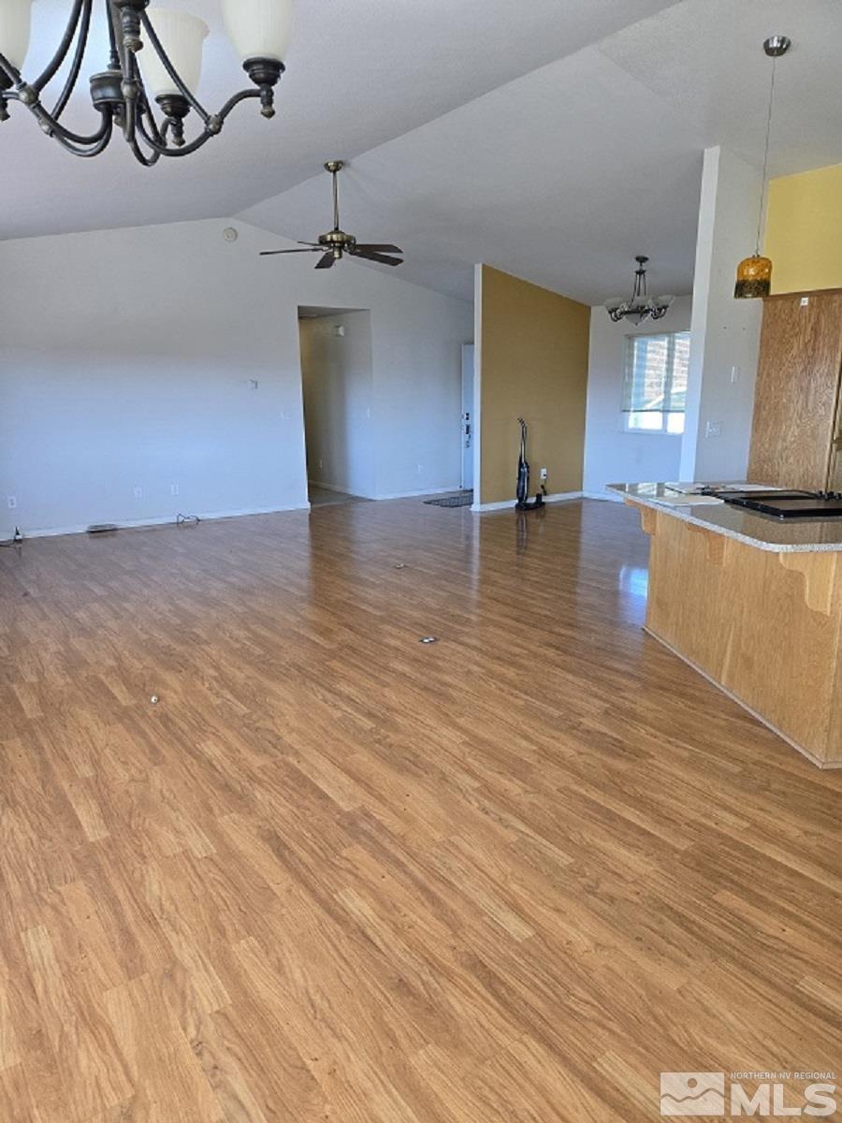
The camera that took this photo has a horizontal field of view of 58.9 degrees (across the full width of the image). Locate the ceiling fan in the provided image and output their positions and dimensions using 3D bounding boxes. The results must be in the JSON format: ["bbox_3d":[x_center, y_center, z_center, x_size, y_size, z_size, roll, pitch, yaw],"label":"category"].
[{"bbox_3d":[-0.729,-2.982,6.416,1.322,0.759,1.322,-10,16,-35],"label":"ceiling fan"}]

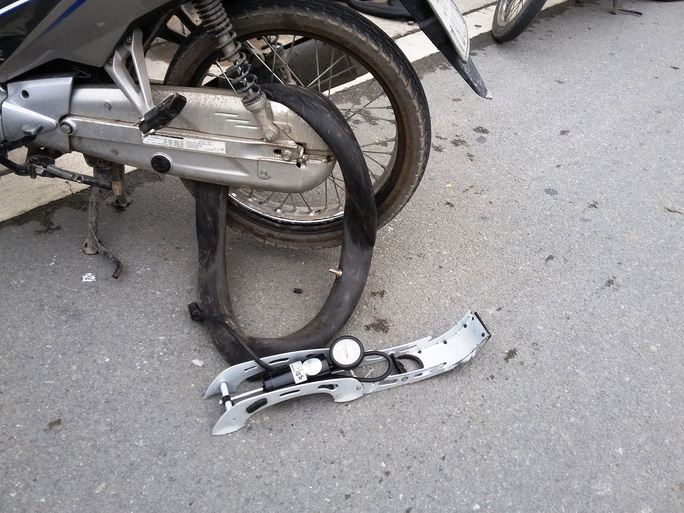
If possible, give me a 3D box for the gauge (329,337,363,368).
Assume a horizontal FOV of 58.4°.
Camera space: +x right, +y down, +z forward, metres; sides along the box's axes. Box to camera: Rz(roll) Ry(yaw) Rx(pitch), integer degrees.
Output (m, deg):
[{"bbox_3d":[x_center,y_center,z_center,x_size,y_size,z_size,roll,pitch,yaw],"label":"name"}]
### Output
[{"bbox_3d":[0.010,0.178,1.125,0.062,0.030,0.062,-5,58,3],"label":"gauge"}]

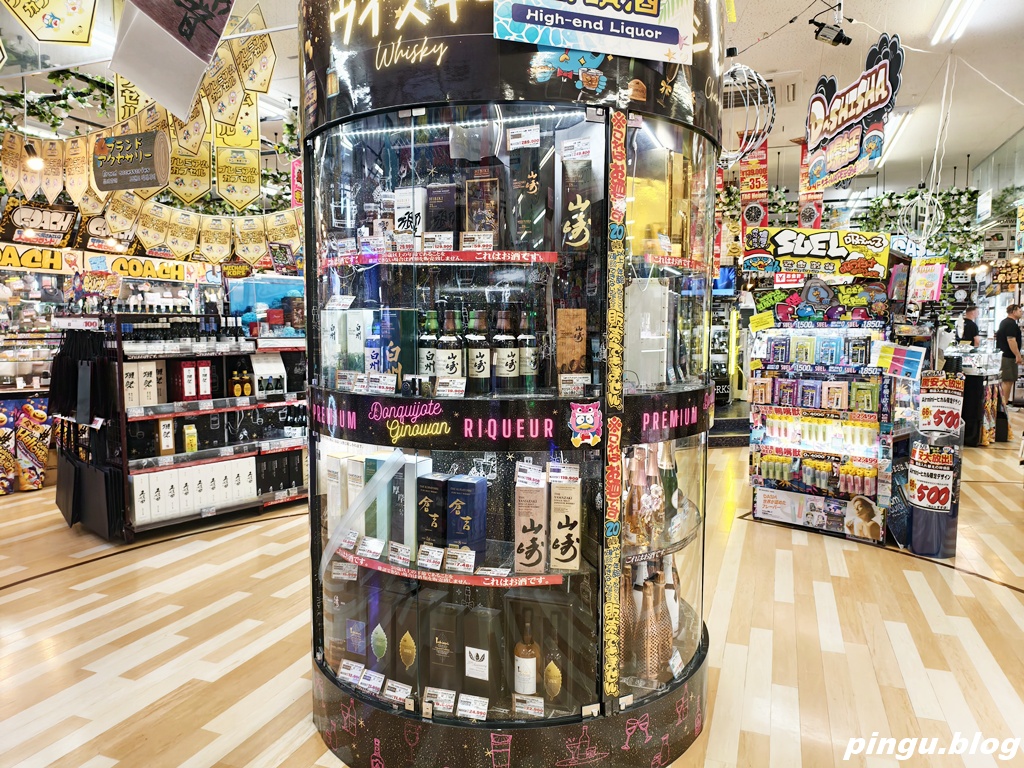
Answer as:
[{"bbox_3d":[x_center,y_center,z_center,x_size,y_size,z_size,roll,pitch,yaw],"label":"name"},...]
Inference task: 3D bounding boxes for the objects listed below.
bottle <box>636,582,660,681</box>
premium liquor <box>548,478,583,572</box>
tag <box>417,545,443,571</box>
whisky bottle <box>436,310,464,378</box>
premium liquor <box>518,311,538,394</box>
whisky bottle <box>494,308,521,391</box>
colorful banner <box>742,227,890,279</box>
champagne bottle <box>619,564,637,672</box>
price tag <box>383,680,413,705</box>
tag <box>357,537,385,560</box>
[{"bbox_3d":[0.496,0.890,2.460,0.091,0.340,0.091,0,6,0],"label":"bottle"},{"bbox_3d":[0.187,0.473,2.320,0.094,0.294,0.092,1,5,9],"label":"premium liquor"},{"bbox_3d":[-0.278,0.587,2.306,0.105,0.071,0.005,3,-12,31],"label":"tag"},{"bbox_3d":[-0.201,-0.100,2.180,0.080,0.268,0.080,1,6,10],"label":"whisky bottle"},{"bbox_3d":[0.053,-0.110,2.315,0.080,0.285,0.080,0,5,5],"label":"premium liquor"},{"bbox_3d":[-0.018,-0.099,2.189,0.085,0.267,0.085,0,4,5],"label":"whisky bottle"},{"bbox_3d":[2.309,-0.998,5.172,1.030,0.345,0.020,4,-3,17],"label":"colorful banner"},{"bbox_3d":[0.442,0.877,2.617,0.088,0.345,0.088,0,5,0],"label":"champagne bottle"},{"bbox_3d":[-0.398,1.073,2.371,0.105,0.071,0.005,3,-15,30],"label":"price tag"},{"bbox_3d":[-0.491,0.571,2.367,0.094,0.065,0.010,8,-22,24],"label":"tag"}]

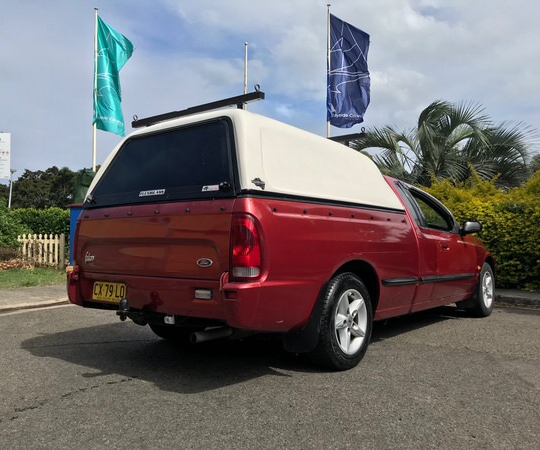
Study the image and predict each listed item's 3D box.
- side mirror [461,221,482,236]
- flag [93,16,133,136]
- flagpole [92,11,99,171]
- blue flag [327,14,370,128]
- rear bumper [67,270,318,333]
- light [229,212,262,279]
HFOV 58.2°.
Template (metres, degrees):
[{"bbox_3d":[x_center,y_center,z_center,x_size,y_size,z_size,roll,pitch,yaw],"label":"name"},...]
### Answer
[{"bbox_3d":[2.059,0.039,4.955,0.210,0.160,0.130,-1,-3,40],"label":"side mirror"},{"bbox_3d":[-3.992,-3.764,12.300,1.030,3.000,0.400,1,-2,-18],"label":"flag"},{"bbox_3d":[-4.414,-2.153,12.178,0.090,6.670,0.090,1,-2,-20],"label":"flagpole"},{"bbox_3d":[1.990,-3.890,12.300,1.120,2.880,0.400,0,-2,9],"label":"blue flag"},{"bbox_3d":[-0.636,0.468,3.237,1.840,0.330,0.680,-1,-3,40],"label":"rear bumper"},{"bbox_3d":[-0.123,0.120,2.546,0.150,0.350,0.120,-1,-3,40],"label":"light"}]

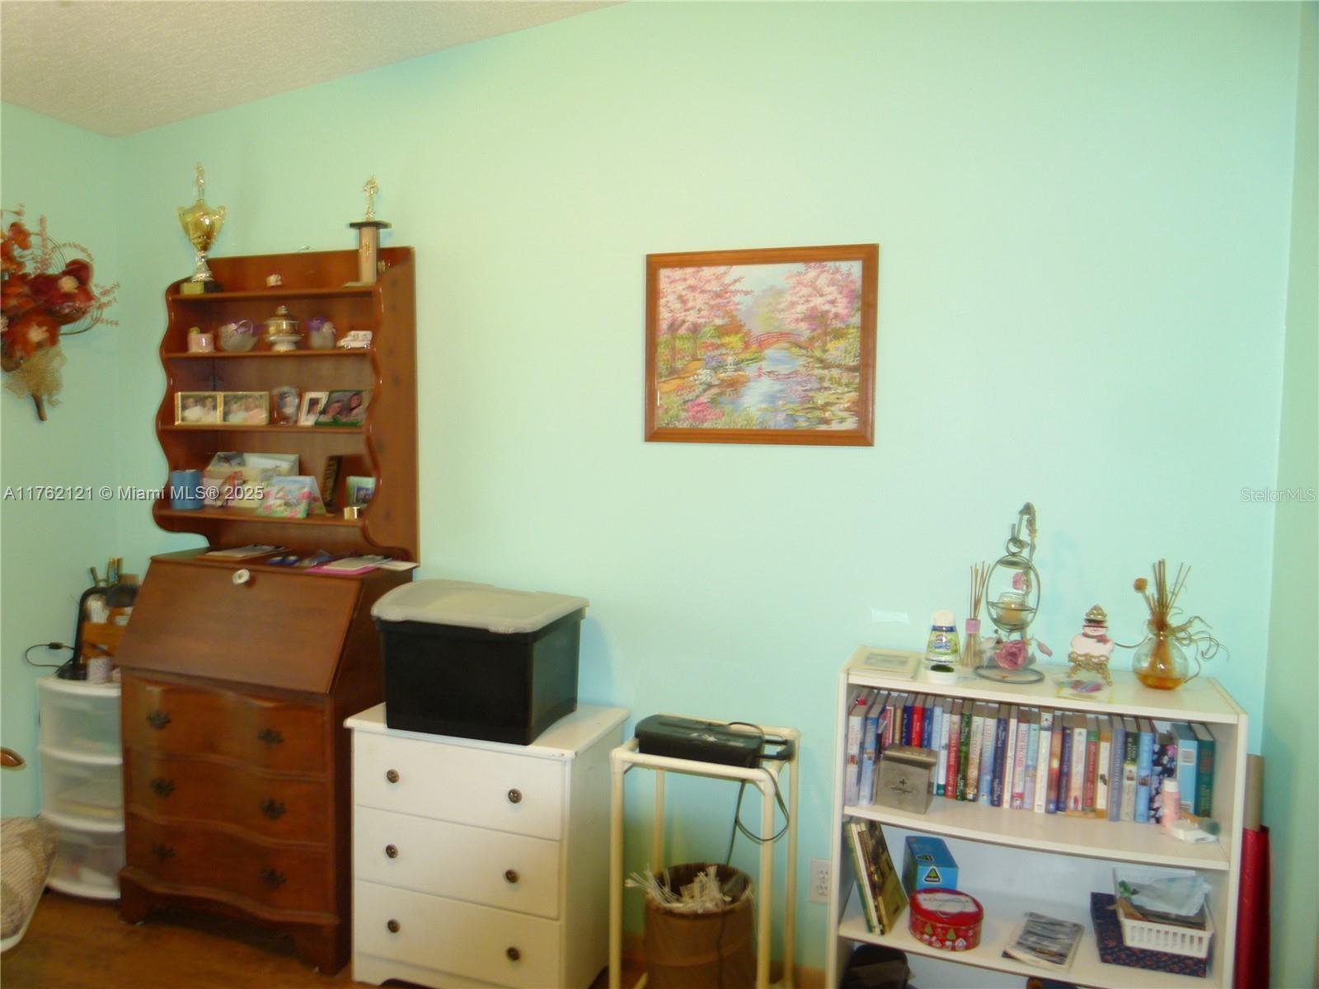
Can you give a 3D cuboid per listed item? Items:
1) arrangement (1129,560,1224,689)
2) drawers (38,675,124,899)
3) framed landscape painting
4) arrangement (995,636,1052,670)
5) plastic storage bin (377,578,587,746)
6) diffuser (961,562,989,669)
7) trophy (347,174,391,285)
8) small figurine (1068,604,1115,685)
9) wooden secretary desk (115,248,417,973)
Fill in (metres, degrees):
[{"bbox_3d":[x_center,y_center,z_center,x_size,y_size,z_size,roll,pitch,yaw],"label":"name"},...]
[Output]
[{"bbox_3d":[1.099,0.276,2.021,0.190,0.270,0.140,2,4,20],"label":"arrangement"},{"bbox_3d":[-1.663,0.865,2.963,0.345,0.628,0.375,2,4,20],"label":"drawers"},{"bbox_3d":[0.245,-0.370,2.397,0.595,0.486,0.025,2,4,20],"label":"framed landscape painting"},{"bbox_3d":[0.808,0.356,2.120,0.125,0.076,0.090,2,4,20],"label":"arrangement"},{"bbox_3d":[-0.424,0.407,2.356,0.435,0.310,0.335,2,4,20],"label":"plastic storage bin"},{"bbox_3d":[0.728,0.274,2.180,0.060,0.240,0.058,2,4,20],"label":"diffuser"},{"bbox_3d":[-0.786,-0.713,2.596,0.090,0.295,0.088,1,4,4],"label":"trophy"},{"bbox_3d":[0.940,0.320,2.075,0.096,0.166,0.068,3,4,30],"label":"small figurine"},{"bbox_3d":[-1.097,0.249,2.686,0.752,1.912,0.430,2,4,20],"label":"wooden secretary desk"}]

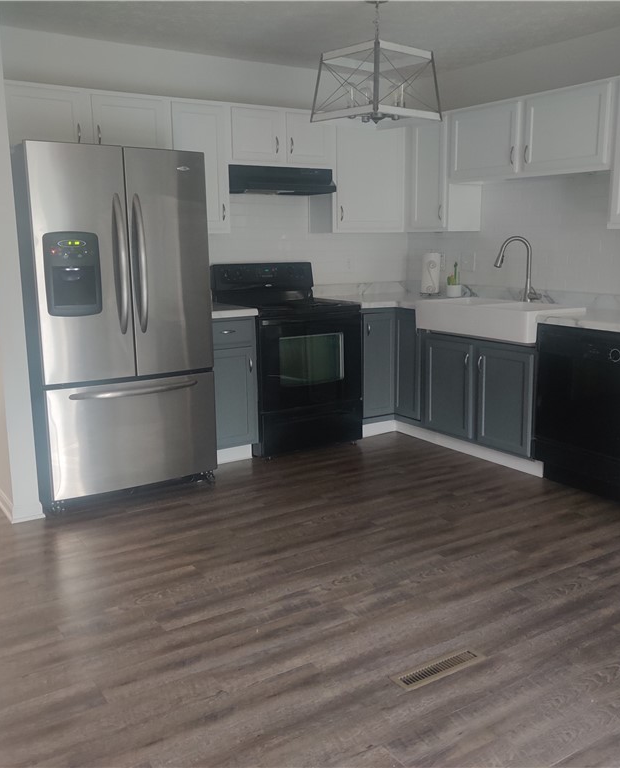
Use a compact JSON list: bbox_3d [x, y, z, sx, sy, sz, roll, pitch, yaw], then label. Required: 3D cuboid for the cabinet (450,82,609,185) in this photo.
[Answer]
[{"bbox_3d":[1.361,-1.442,4.703,0.305,0.467,1.253,-7,12,-32],"label":"cabinet"}]

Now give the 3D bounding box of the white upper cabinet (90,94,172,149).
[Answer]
[{"bbox_3d":[-1.068,-1.452,4.581,0.460,0.363,0.315,-7,12,-32],"label":"white upper cabinet"}]

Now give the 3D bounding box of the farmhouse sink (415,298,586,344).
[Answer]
[{"bbox_3d":[1.106,-0.387,4.723,0.475,0.175,0.945,-7,12,-32],"label":"farmhouse sink"}]

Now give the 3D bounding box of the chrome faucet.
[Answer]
[{"bbox_3d":[1.274,-0.691,4.883,0.280,0.415,0.120,-5,11,-24],"label":"chrome faucet"}]

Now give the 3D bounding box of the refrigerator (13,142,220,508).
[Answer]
[{"bbox_3d":[-1.114,-0.349,4.380,0.910,1.775,0.860,-7,12,-32],"label":"refrigerator"}]

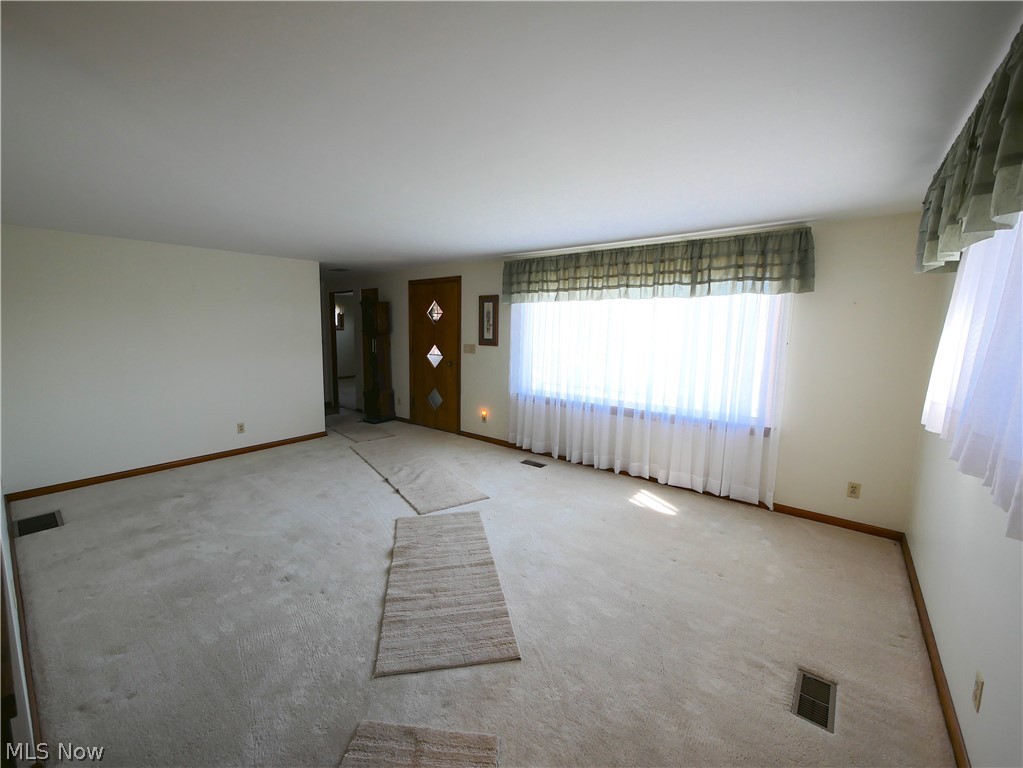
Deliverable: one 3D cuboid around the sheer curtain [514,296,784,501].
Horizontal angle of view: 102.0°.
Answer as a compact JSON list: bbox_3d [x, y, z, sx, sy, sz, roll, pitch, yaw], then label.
[{"bbox_3d":[1.047,-0.034,4.166,2.800,1.943,0.120,7,10,38],"label":"sheer curtain"}]

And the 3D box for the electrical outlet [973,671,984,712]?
[{"bbox_3d":[1.548,1.016,1.371,0.014,0.115,0.072,7,10,38],"label":"electrical outlet"}]

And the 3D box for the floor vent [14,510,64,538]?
[{"bbox_3d":[-3.660,1.073,3.206,0.410,0.015,0.249,7,10,38],"label":"floor vent"}]

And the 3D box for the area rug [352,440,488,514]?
[{"bbox_3d":[-1.117,0.908,4.474,0.639,0.018,2.280,-5,10,-34],"label":"area rug"}]

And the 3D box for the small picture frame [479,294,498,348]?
[{"bbox_3d":[-0.294,-0.795,5.218,0.324,0.618,0.025,7,10,38],"label":"small picture frame"}]

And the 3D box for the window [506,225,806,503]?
[{"bbox_3d":[1.069,-0.201,4.145,2.983,2.234,0.150,7,10,38],"label":"window"}]

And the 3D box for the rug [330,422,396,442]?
[{"bbox_3d":[-2.175,0.688,6.013,0.528,0.015,1.069,-7,11,-41],"label":"rug"}]

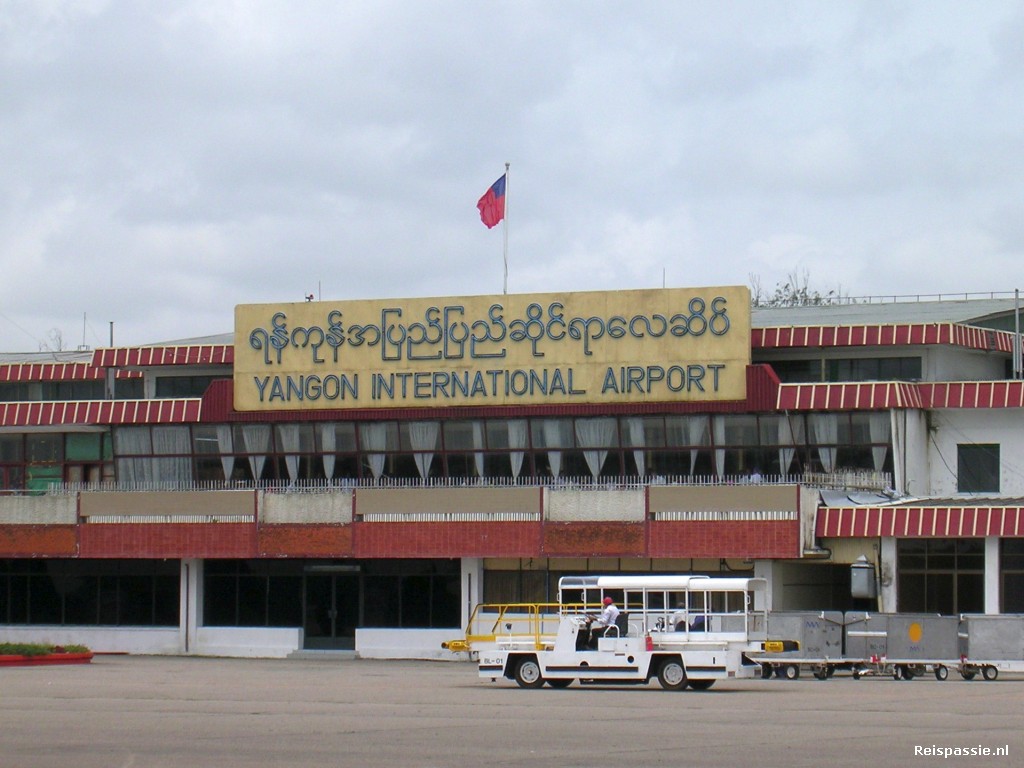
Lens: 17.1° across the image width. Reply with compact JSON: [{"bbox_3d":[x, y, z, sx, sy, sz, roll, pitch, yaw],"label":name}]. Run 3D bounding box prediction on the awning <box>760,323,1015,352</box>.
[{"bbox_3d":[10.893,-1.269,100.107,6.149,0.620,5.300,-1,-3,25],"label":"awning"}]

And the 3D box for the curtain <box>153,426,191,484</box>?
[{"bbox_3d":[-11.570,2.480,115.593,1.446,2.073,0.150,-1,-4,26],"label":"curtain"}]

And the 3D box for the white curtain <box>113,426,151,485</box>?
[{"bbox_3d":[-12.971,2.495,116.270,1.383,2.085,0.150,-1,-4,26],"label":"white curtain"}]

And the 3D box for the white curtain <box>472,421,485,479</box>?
[{"bbox_3d":[-1.019,1.992,103.456,0.329,1.764,0.180,-1,-3,25],"label":"white curtain"}]

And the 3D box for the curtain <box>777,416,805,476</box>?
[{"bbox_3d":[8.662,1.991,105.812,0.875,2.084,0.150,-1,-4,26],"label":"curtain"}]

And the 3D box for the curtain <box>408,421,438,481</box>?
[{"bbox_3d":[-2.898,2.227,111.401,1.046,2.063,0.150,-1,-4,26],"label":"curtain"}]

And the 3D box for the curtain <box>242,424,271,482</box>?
[{"bbox_3d":[-8.021,2.182,106.791,0.930,1.821,0.180,-1,-3,25],"label":"curtain"}]

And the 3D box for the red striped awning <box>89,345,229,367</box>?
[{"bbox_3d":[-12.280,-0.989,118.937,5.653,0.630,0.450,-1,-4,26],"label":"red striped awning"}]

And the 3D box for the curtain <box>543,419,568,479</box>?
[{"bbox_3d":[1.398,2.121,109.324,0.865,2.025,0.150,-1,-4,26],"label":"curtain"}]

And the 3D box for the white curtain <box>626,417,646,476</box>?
[{"bbox_3d":[3.704,1.859,101.208,0.572,1.785,0.180,-1,-3,25],"label":"white curtain"}]

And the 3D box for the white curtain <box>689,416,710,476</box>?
[{"bbox_3d":[5.905,2.016,107.145,0.693,1.984,0.150,-1,-4,26],"label":"white curtain"}]

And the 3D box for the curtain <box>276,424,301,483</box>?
[{"bbox_3d":[-6.984,2.172,106.296,0.778,1.812,0.180,-1,-3,25],"label":"curtain"}]

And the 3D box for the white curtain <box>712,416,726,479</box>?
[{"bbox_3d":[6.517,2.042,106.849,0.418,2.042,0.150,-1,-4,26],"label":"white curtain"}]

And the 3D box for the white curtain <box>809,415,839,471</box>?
[{"bbox_3d":[9.063,1.696,98.657,0.788,1.740,0.180,-1,-3,25],"label":"white curtain"}]

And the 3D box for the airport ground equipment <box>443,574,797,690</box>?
[{"bbox_3d":[2.342,5.627,76.875,8.300,2.530,2.000,-1,-4,26],"label":"airport ground equipment"}]

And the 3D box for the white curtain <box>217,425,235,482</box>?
[{"bbox_3d":[-9.034,2.192,107.275,0.575,1.829,0.180,-1,-3,25],"label":"white curtain"}]

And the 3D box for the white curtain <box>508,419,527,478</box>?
[{"bbox_3d":[0.166,2.011,102.889,0.525,1.815,0.180,-1,-3,25],"label":"white curtain"}]

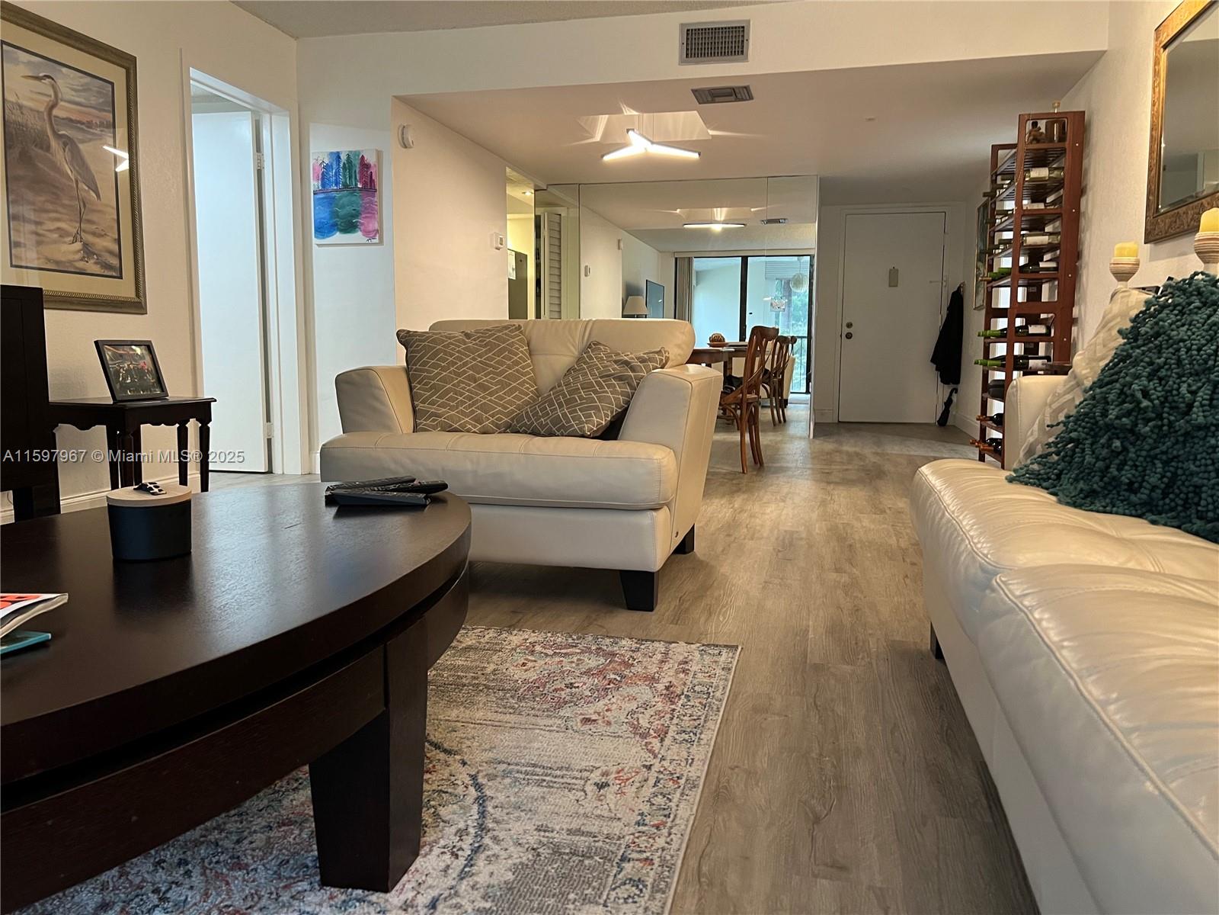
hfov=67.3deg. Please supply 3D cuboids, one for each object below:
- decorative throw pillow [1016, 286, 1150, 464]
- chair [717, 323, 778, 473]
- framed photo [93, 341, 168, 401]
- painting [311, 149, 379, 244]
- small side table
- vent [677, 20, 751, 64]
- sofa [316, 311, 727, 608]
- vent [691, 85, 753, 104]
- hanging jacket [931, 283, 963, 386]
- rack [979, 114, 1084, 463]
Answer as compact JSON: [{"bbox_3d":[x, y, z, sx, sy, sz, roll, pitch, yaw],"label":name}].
[{"bbox_3d":[1.164,-0.158,2.074,0.150,0.460,0.460,27,1,-14],"label":"decorative throw pillow"},{"bbox_3d":[0.738,-0.384,5.771,0.530,0.890,0.470,3,7,23],"label":"chair"},{"bbox_3d":[-1.981,-0.359,3.796,0.030,0.250,0.310,-14,4,13],"label":"framed photo"},{"bbox_3d":[-1.495,-1.482,5.229,0.410,0.520,0.033,2,7,13],"label":"painting"},{"bbox_3d":[-1.953,0.033,3.729,0.480,0.530,0.490,2,7,13],"label":"small side table"},{"bbox_3d":[0.535,-2.119,4.677,0.358,0.205,0.025,2,7,13],"label":"vent"},{"bbox_3d":[-0.248,-0.046,3.102,1.170,0.853,0.940,2,7,13],"label":"sofa"},{"bbox_3d":[0.631,-1.994,5.059,0.310,0.025,0.300,2,7,13],"label":"vent"},{"bbox_3d":[3.174,-1.147,8.607,0.260,0.910,0.360,2,7,13],"label":"hanging jacket"},{"bbox_3d":[2.293,-0.820,5.089,0.330,1.930,0.730,2,7,13],"label":"rack"}]

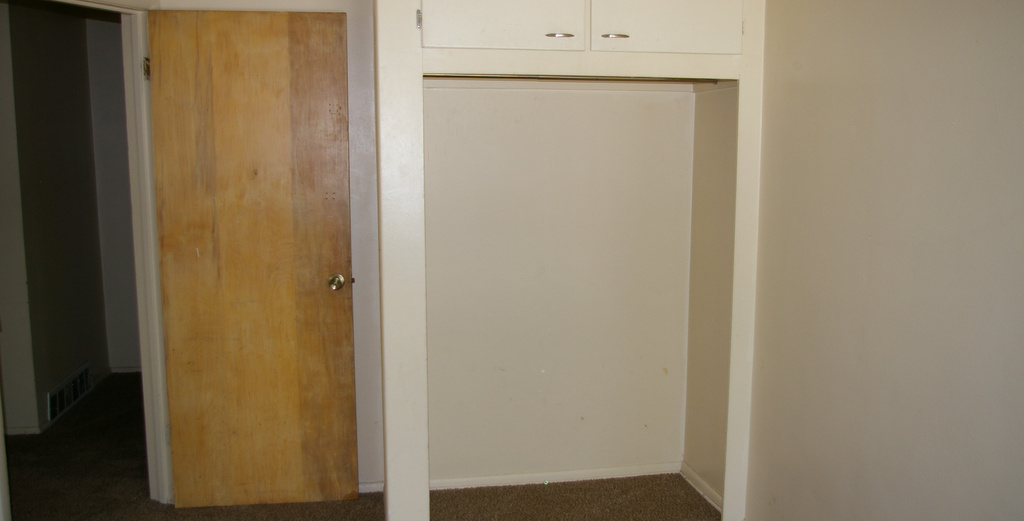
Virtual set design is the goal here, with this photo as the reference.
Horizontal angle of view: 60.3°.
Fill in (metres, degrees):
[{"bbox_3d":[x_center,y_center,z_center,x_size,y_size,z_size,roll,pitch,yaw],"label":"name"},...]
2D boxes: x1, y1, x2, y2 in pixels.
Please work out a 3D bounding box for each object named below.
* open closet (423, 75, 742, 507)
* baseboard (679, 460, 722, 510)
[{"bbox_3d":[0.229,0.176,3.570,1.242,1.766,0.614,-1,8,-10],"label":"open closet"},{"bbox_3d":[0.846,1.002,3.830,0.020,0.062,0.564,-1,8,-10],"label":"baseboard"}]

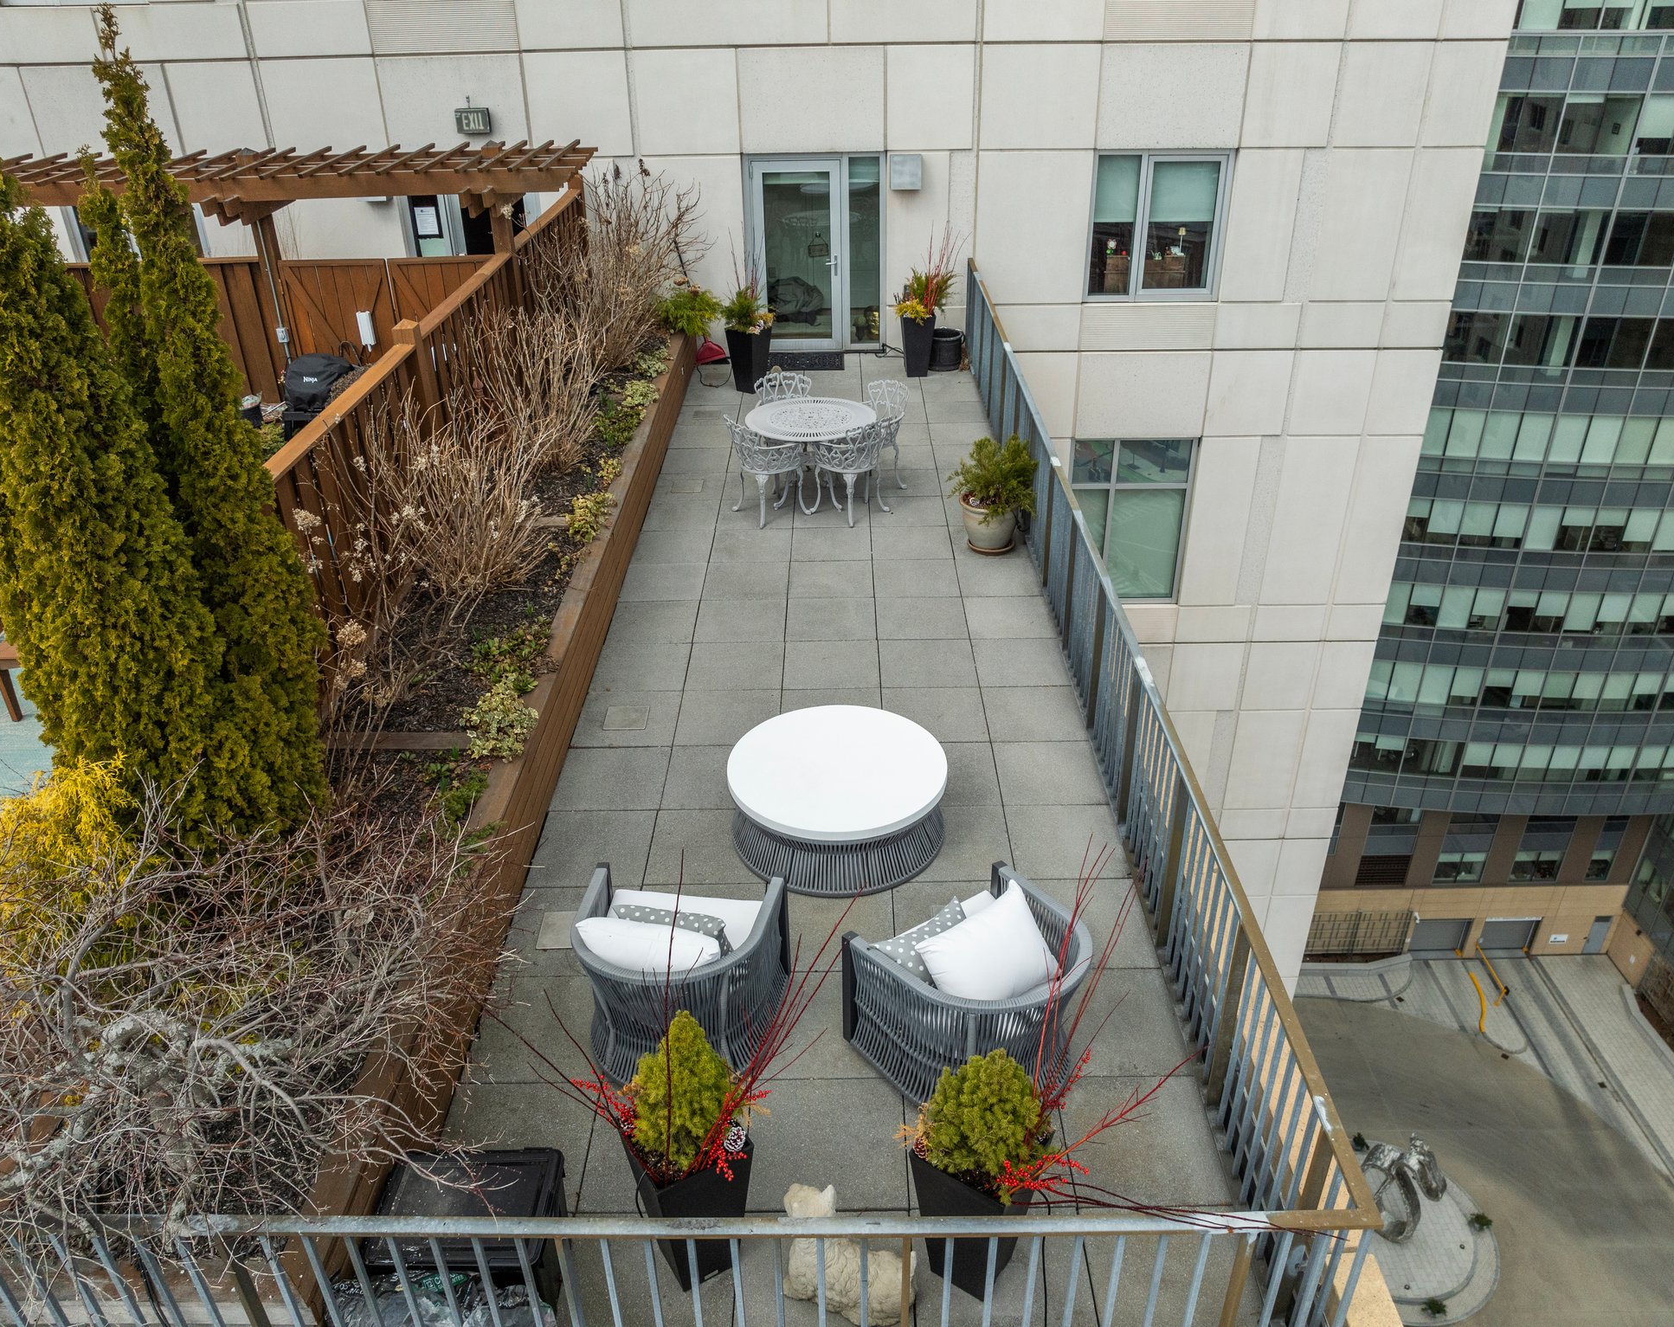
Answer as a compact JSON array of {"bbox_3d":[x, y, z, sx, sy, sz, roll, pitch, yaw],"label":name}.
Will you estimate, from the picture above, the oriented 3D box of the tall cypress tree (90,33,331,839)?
[{"bbox_3d":[-2.646,-0.733,5.022,0.760,3.300,0.760,-1,30,1],"label":"tall cypress tree"}]

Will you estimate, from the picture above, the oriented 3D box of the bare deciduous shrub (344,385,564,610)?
[{"bbox_3d":[-2.267,-1.010,7.587,1.020,1.200,1.000,-1,30,1],"label":"bare deciduous shrub"}]

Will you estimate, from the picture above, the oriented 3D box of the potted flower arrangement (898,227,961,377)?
[{"bbox_3d":[0.951,-3.813,12.868,0.620,1.540,0.550,-1,30,1],"label":"potted flower arrangement"}]

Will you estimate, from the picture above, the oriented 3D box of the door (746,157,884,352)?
[{"bbox_3d":[-0.211,-4.472,13.501,1.480,2.100,0.120,-1,30,1],"label":"door"}]

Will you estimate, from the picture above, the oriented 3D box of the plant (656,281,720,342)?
[{"bbox_3d":[-1.548,-3.747,12.902,0.660,0.600,0.620,-1,30,1],"label":"plant"}]

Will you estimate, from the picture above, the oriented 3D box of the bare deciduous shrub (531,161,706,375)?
[{"bbox_3d":[-2.060,-3.816,11.822,1.550,1.850,1.500,-1,30,1],"label":"bare deciduous shrub"}]

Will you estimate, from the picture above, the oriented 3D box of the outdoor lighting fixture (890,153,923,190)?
[{"bbox_3d":[0.735,-5.177,12.981,0.320,0.340,0.180,-1,30,1],"label":"outdoor lighting fixture"}]

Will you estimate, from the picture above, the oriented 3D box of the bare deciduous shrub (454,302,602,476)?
[{"bbox_3d":[-2.271,-2.123,9.416,0.970,1.280,0.980,-1,30,1],"label":"bare deciduous shrub"}]

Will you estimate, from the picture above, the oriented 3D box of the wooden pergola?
[{"bbox_3d":[-4.712,-3.403,10.821,4.900,2.080,1.680,-1,30,1],"label":"wooden pergola"}]

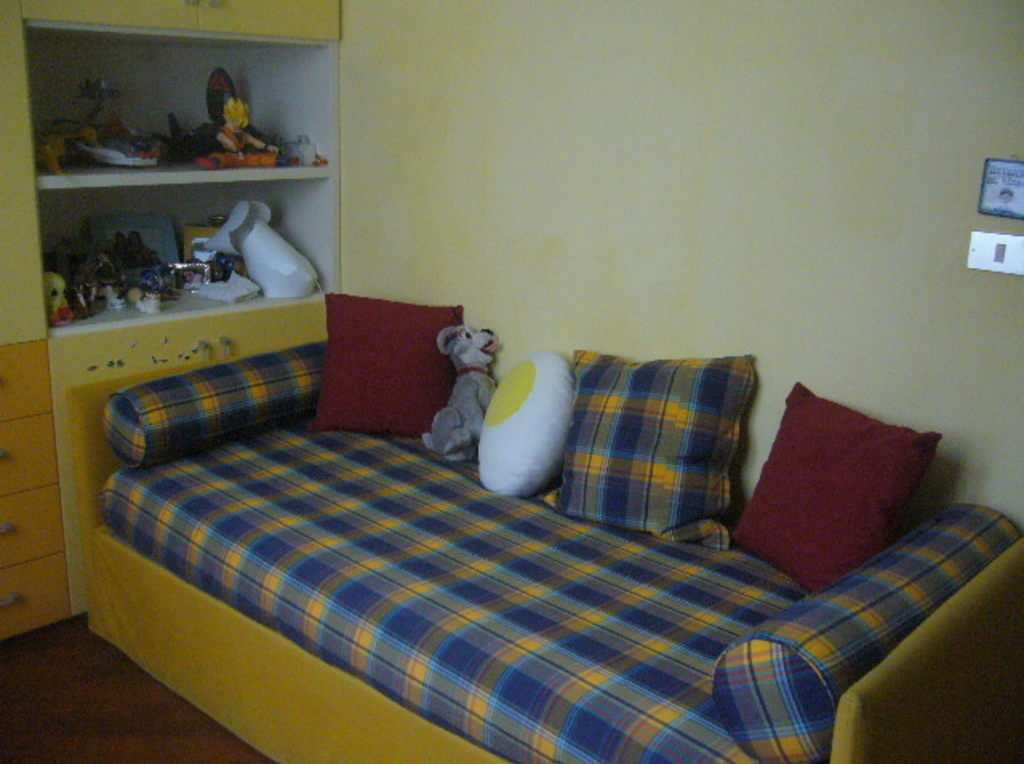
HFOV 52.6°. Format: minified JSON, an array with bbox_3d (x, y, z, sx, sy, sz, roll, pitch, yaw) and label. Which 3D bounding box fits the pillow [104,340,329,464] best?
[{"bbox_3d":[-0.699,0.037,2.853,0.200,0.200,0.800,15,21,39],"label":"pillow"}]

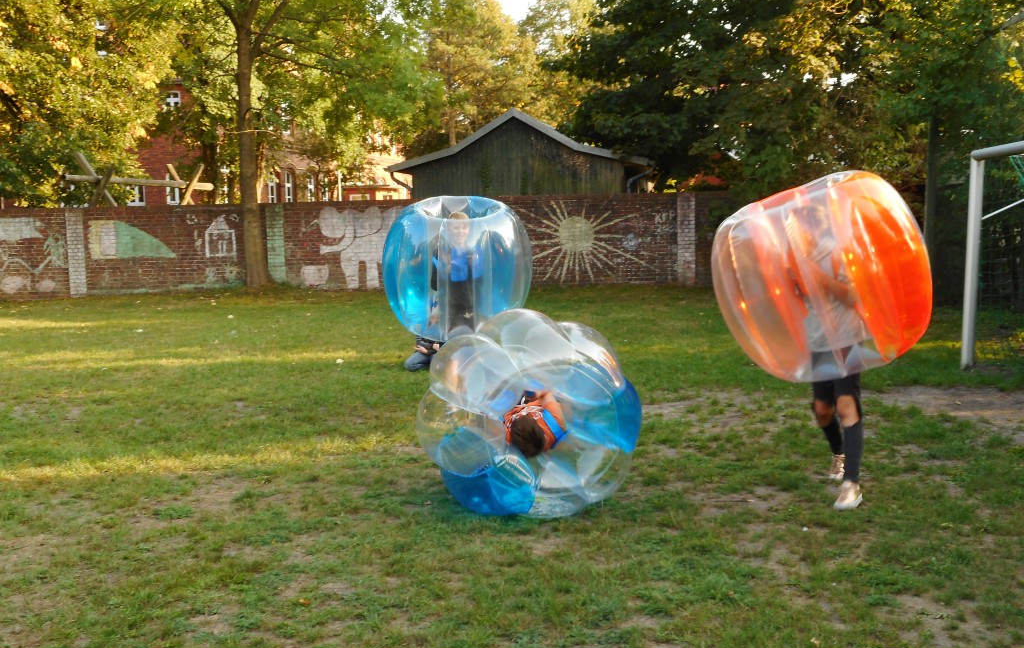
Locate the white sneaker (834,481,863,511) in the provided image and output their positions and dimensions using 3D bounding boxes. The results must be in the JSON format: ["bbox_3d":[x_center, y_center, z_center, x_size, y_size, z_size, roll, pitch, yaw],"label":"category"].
[{"bbox_3d":[1.863,0.944,6.393,0.100,0.115,0.265,3,7,32],"label":"white sneaker"}]

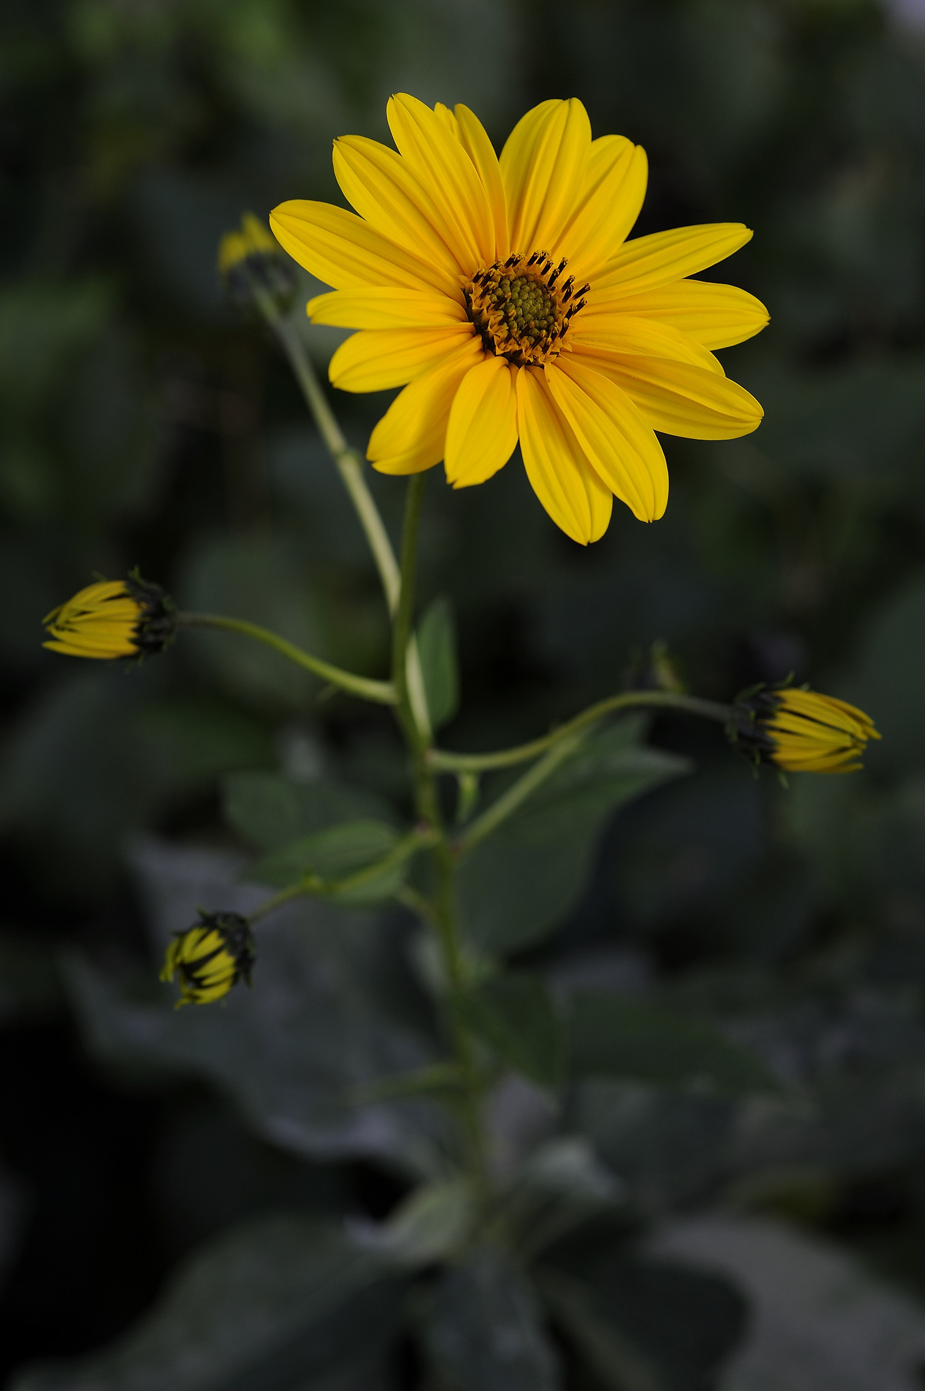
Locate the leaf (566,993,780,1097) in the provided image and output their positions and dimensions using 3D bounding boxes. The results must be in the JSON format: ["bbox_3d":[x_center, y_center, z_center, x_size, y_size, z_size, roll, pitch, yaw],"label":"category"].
[{"bbox_3d":[0.047,0.078,0.475,0.048,0.008,0.023,8,45,0],"label":"leaf"}]

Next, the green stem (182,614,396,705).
[{"bbox_3d":[-0.032,-0.007,0.395,0.045,0.007,0.006,19,0,-20],"label":"green stem"}]

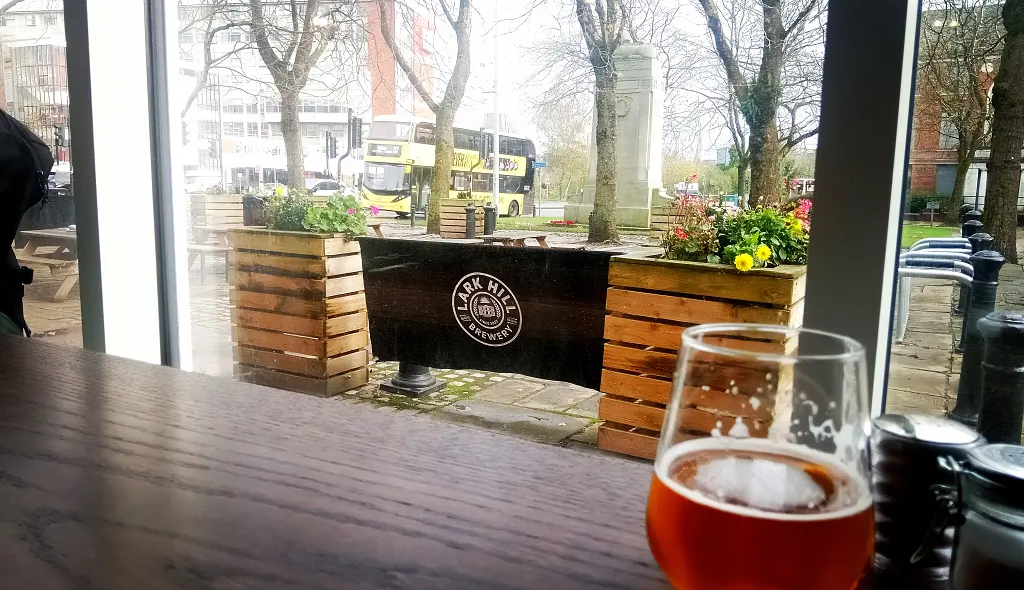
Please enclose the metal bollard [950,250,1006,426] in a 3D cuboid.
[{"bbox_3d":[2.635,0.234,4.685,0.185,0.975,0.185,1,8,0],"label":"metal bollard"}]

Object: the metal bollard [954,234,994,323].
[{"bbox_3d":[3.734,-0.021,6.681,0.185,0.975,0.185,1,8,0],"label":"metal bollard"}]

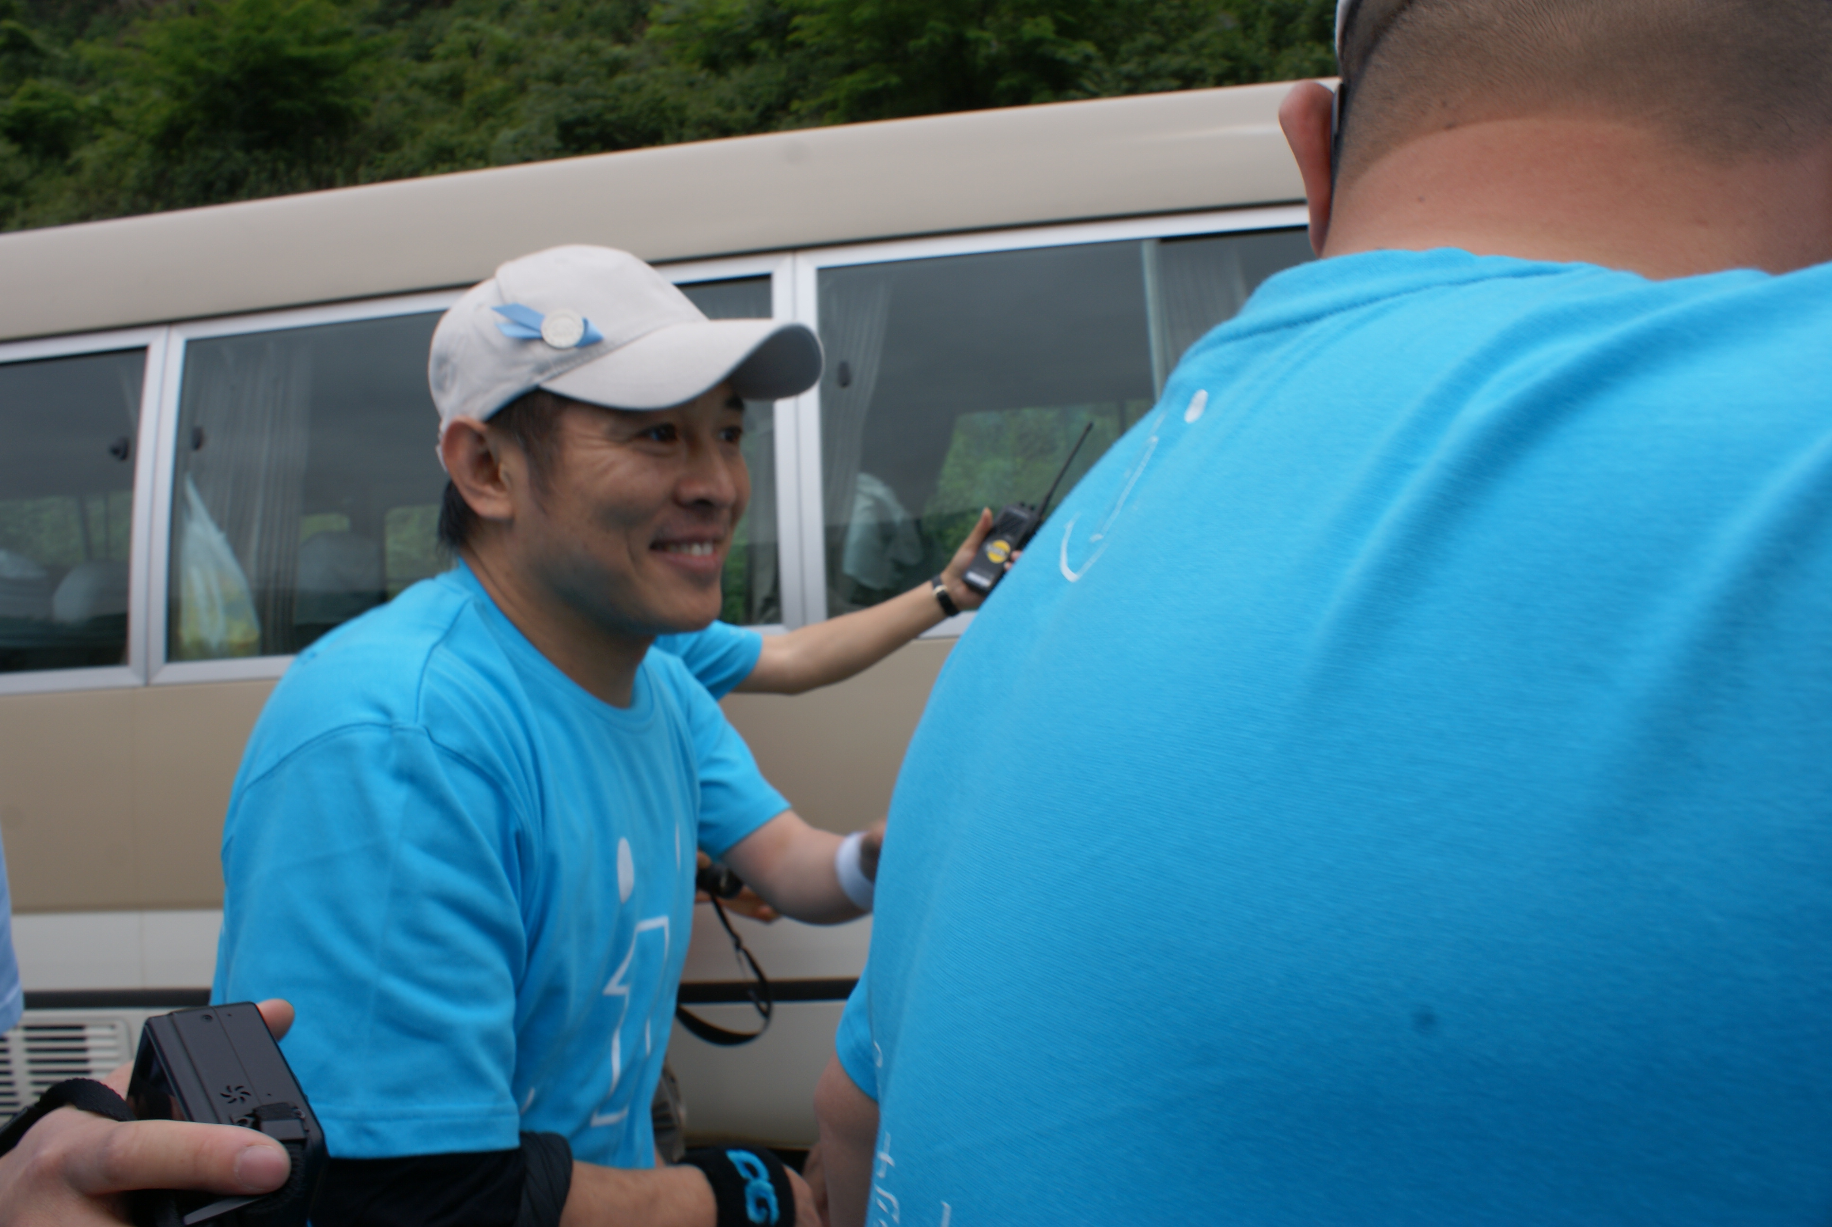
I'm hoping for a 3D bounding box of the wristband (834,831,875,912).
[{"bbox_3d":[-0.030,0.215,1.140,0.062,0.071,0.048,4,-13,-32],"label":"wristband"}]

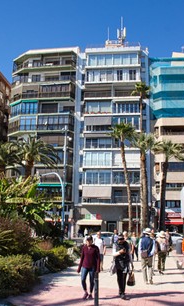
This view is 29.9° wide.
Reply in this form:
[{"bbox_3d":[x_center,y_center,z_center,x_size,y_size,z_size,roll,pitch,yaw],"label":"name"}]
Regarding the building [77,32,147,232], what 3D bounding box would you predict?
[{"bbox_3d":[3.896,-2.015,64.375,11.600,35.000,14.000,0,-12,4],"label":"building"}]

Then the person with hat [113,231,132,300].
[{"bbox_3d":[0.813,3.000,9.184,0.560,1.680,0.450,2,-12,-3],"label":"person with hat"}]

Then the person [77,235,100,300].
[{"bbox_3d":[-0.114,3.020,9.165,0.620,1.590,0.420,0,-12,3],"label":"person"}]

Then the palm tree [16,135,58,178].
[{"bbox_3d":[-4.690,3.205,28.588,4.200,9.400,4.200,1,-12,0],"label":"palm tree"}]

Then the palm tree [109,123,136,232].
[{"bbox_3d":[3.560,3.322,40.218,3.200,14.350,3.100,1,-12,0],"label":"palm tree"}]

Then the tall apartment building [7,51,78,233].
[{"bbox_3d":[-8.220,-0.908,68.863,14.300,34.600,15.000,-1,-13,10],"label":"tall apartment building"}]

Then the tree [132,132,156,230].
[{"bbox_3d":[5.887,3.839,38.579,2.900,12.720,2.900,1,-12,0],"label":"tree"}]

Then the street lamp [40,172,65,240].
[{"bbox_3d":[-4.189,5.971,37.353,2.700,7.780,0.350,1,-12,0],"label":"street lamp"}]

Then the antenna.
[{"bbox_3d":[5.875,-23.623,66.400,1.400,6.000,1.200,1,-12,0],"label":"antenna"}]

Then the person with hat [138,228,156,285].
[{"bbox_3d":[1.901,3.502,11.722,0.600,1.830,0.400,2,-12,-3],"label":"person with hat"}]

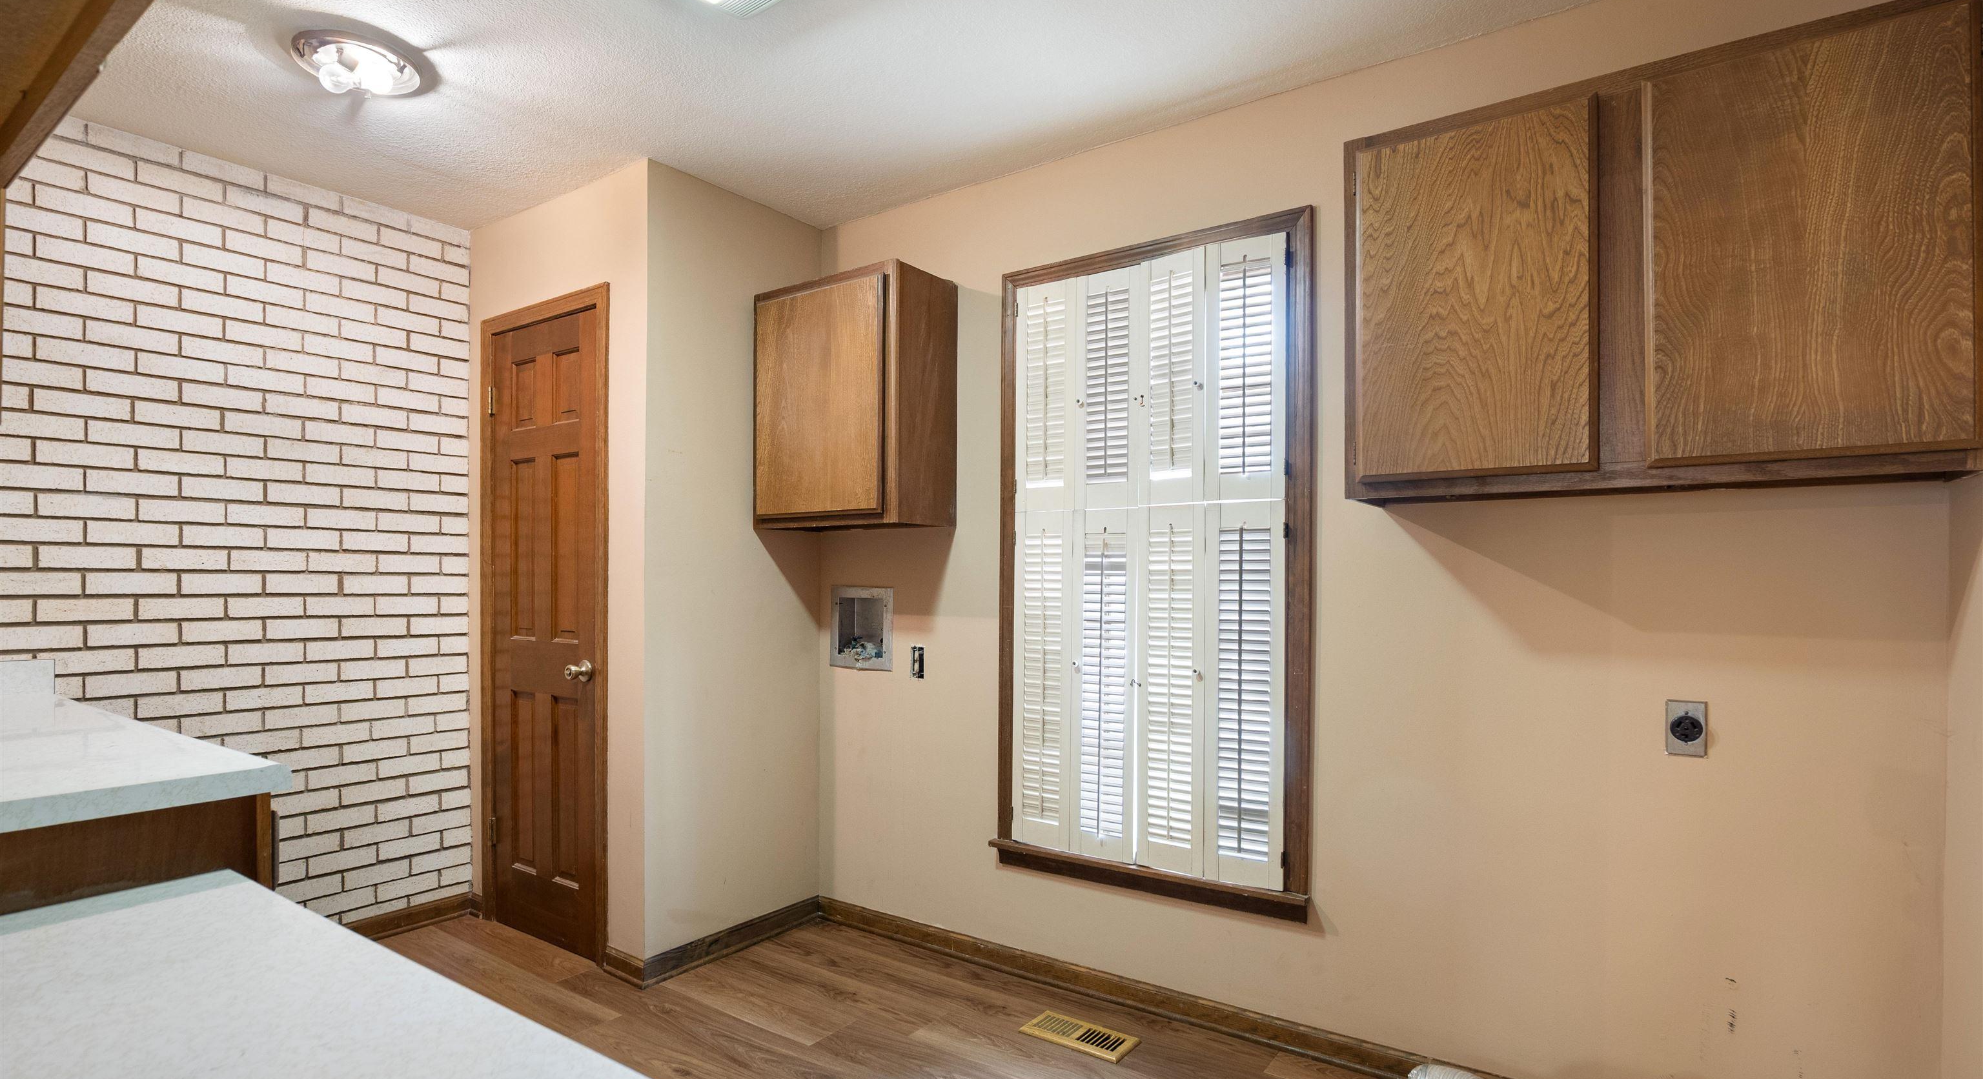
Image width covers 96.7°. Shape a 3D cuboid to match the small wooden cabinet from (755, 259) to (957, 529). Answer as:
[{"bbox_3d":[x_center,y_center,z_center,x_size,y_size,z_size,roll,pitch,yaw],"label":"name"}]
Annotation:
[{"bbox_3d":[-0.454,-0.430,2.894,0.612,0.785,0.319,-1,-2,34],"label":"small wooden cabinet"}]

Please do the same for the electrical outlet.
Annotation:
[{"bbox_3d":[1.424,0.389,1.804,0.070,0.118,0.015,-1,-2,34],"label":"electrical outlet"}]

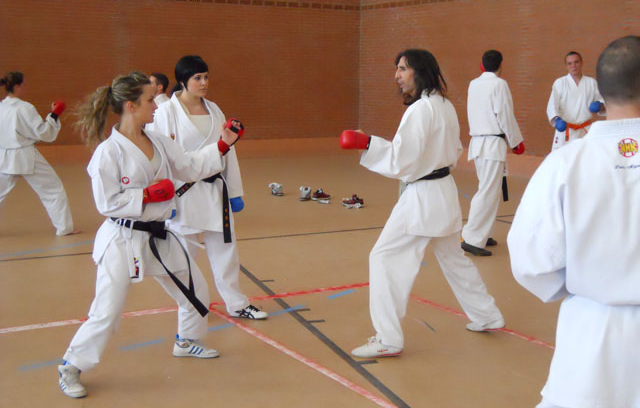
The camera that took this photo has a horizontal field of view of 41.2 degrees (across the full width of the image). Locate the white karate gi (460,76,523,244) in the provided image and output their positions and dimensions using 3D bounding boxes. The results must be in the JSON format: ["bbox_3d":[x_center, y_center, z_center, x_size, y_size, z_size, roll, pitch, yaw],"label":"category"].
[{"bbox_3d":[1.602,-0.412,7.845,0.454,1.582,0.464,-7,12,-42],"label":"white karate gi"}]

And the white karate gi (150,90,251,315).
[{"bbox_3d":[-0.817,-0.020,5.689,0.530,1.437,0.600,-6,11,-36],"label":"white karate gi"}]

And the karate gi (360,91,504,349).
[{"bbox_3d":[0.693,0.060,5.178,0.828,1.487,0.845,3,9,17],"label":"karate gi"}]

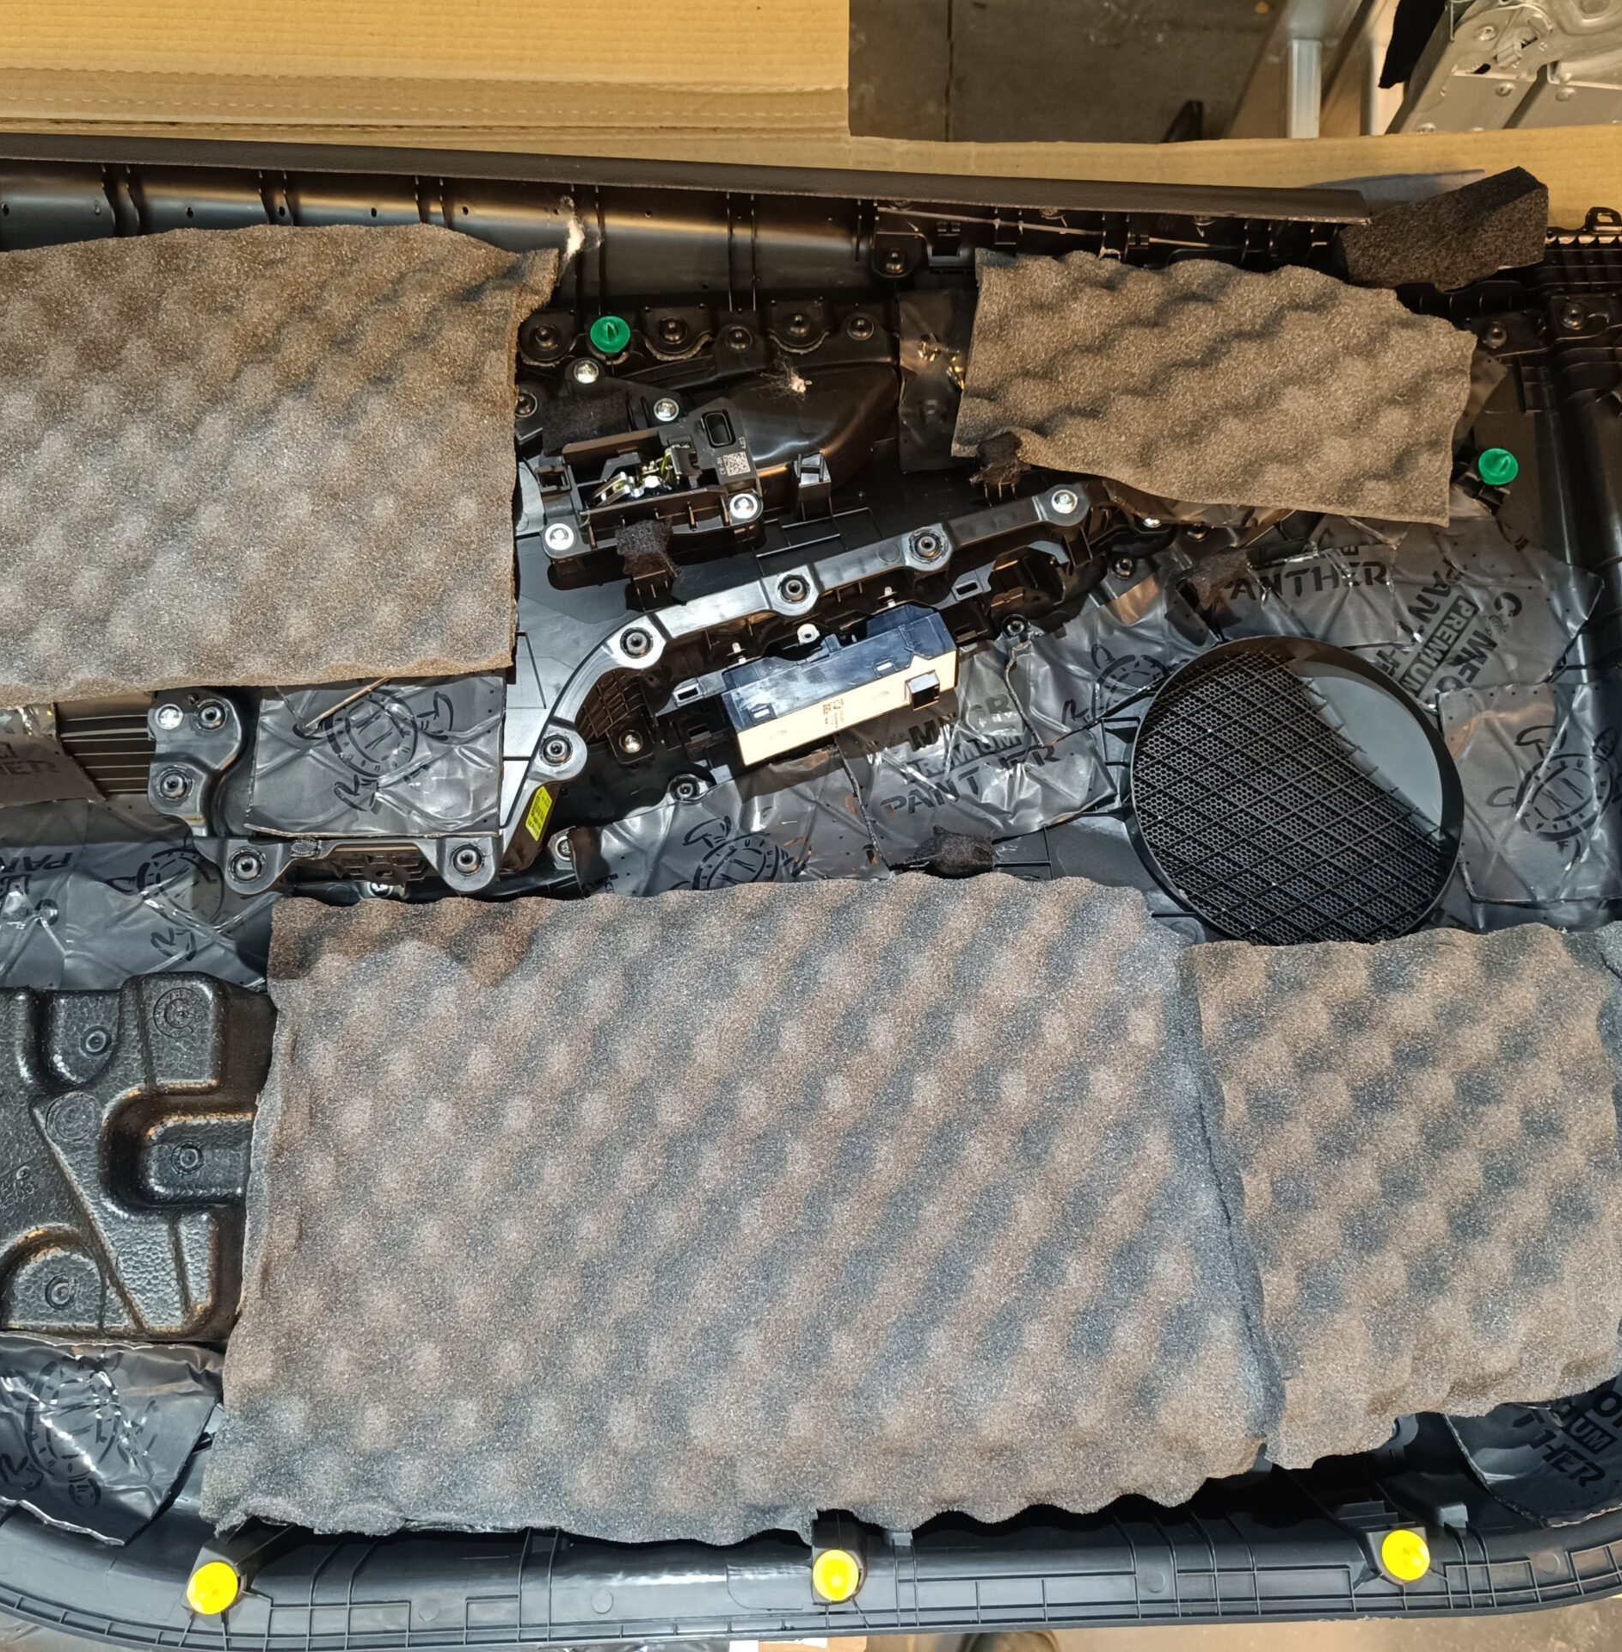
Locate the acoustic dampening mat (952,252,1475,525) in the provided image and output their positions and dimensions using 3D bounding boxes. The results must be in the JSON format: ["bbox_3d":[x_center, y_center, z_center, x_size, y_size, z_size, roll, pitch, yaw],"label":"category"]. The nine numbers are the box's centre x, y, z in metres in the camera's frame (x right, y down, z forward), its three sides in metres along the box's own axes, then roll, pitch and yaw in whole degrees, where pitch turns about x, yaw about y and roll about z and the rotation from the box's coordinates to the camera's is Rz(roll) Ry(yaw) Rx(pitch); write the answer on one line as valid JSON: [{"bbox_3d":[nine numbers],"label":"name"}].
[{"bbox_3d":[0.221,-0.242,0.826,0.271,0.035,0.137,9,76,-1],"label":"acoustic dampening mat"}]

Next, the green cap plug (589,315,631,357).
[{"bbox_3d":[-0.107,-0.261,0.812,0.021,0.017,0.021,1,71,-3],"label":"green cap plug"}]

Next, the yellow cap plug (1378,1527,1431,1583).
[{"bbox_3d":[0.246,0.303,0.634,0.021,0.017,0.021,1,71,-3],"label":"yellow cap plug"}]

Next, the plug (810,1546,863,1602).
[{"bbox_3d":[0.011,0.304,0.620,0.021,0.017,0.021,1,71,-3],"label":"plug"}]

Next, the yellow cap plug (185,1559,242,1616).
[{"bbox_3d":[-0.237,0.303,0.607,0.021,0.017,0.021,1,71,-3],"label":"yellow cap plug"}]

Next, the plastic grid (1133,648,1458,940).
[{"bbox_3d":[0.237,-0.012,0.756,0.164,0.031,0.164,1,71,-3],"label":"plastic grid"}]

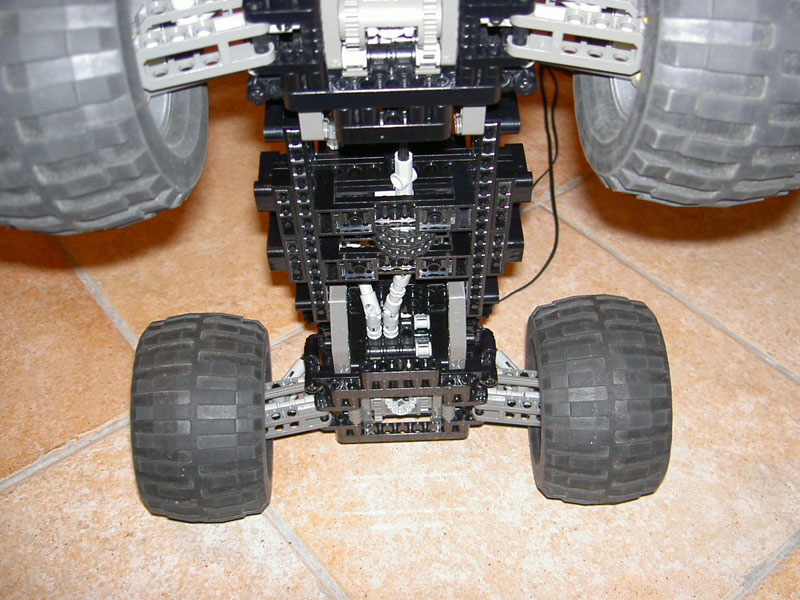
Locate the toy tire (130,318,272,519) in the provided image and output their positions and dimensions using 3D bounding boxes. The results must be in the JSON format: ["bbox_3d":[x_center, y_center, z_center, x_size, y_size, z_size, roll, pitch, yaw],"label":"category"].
[{"bbox_3d":[-0.099,0.060,0.466,0.060,0.107,0.107,-4,44,-3],"label":"toy tire"}]

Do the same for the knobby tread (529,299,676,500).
[{"bbox_3d":[0.100,0.051,0.469,0.060,0.107,0.107,0,44,1],"label":"knobby tread"}]

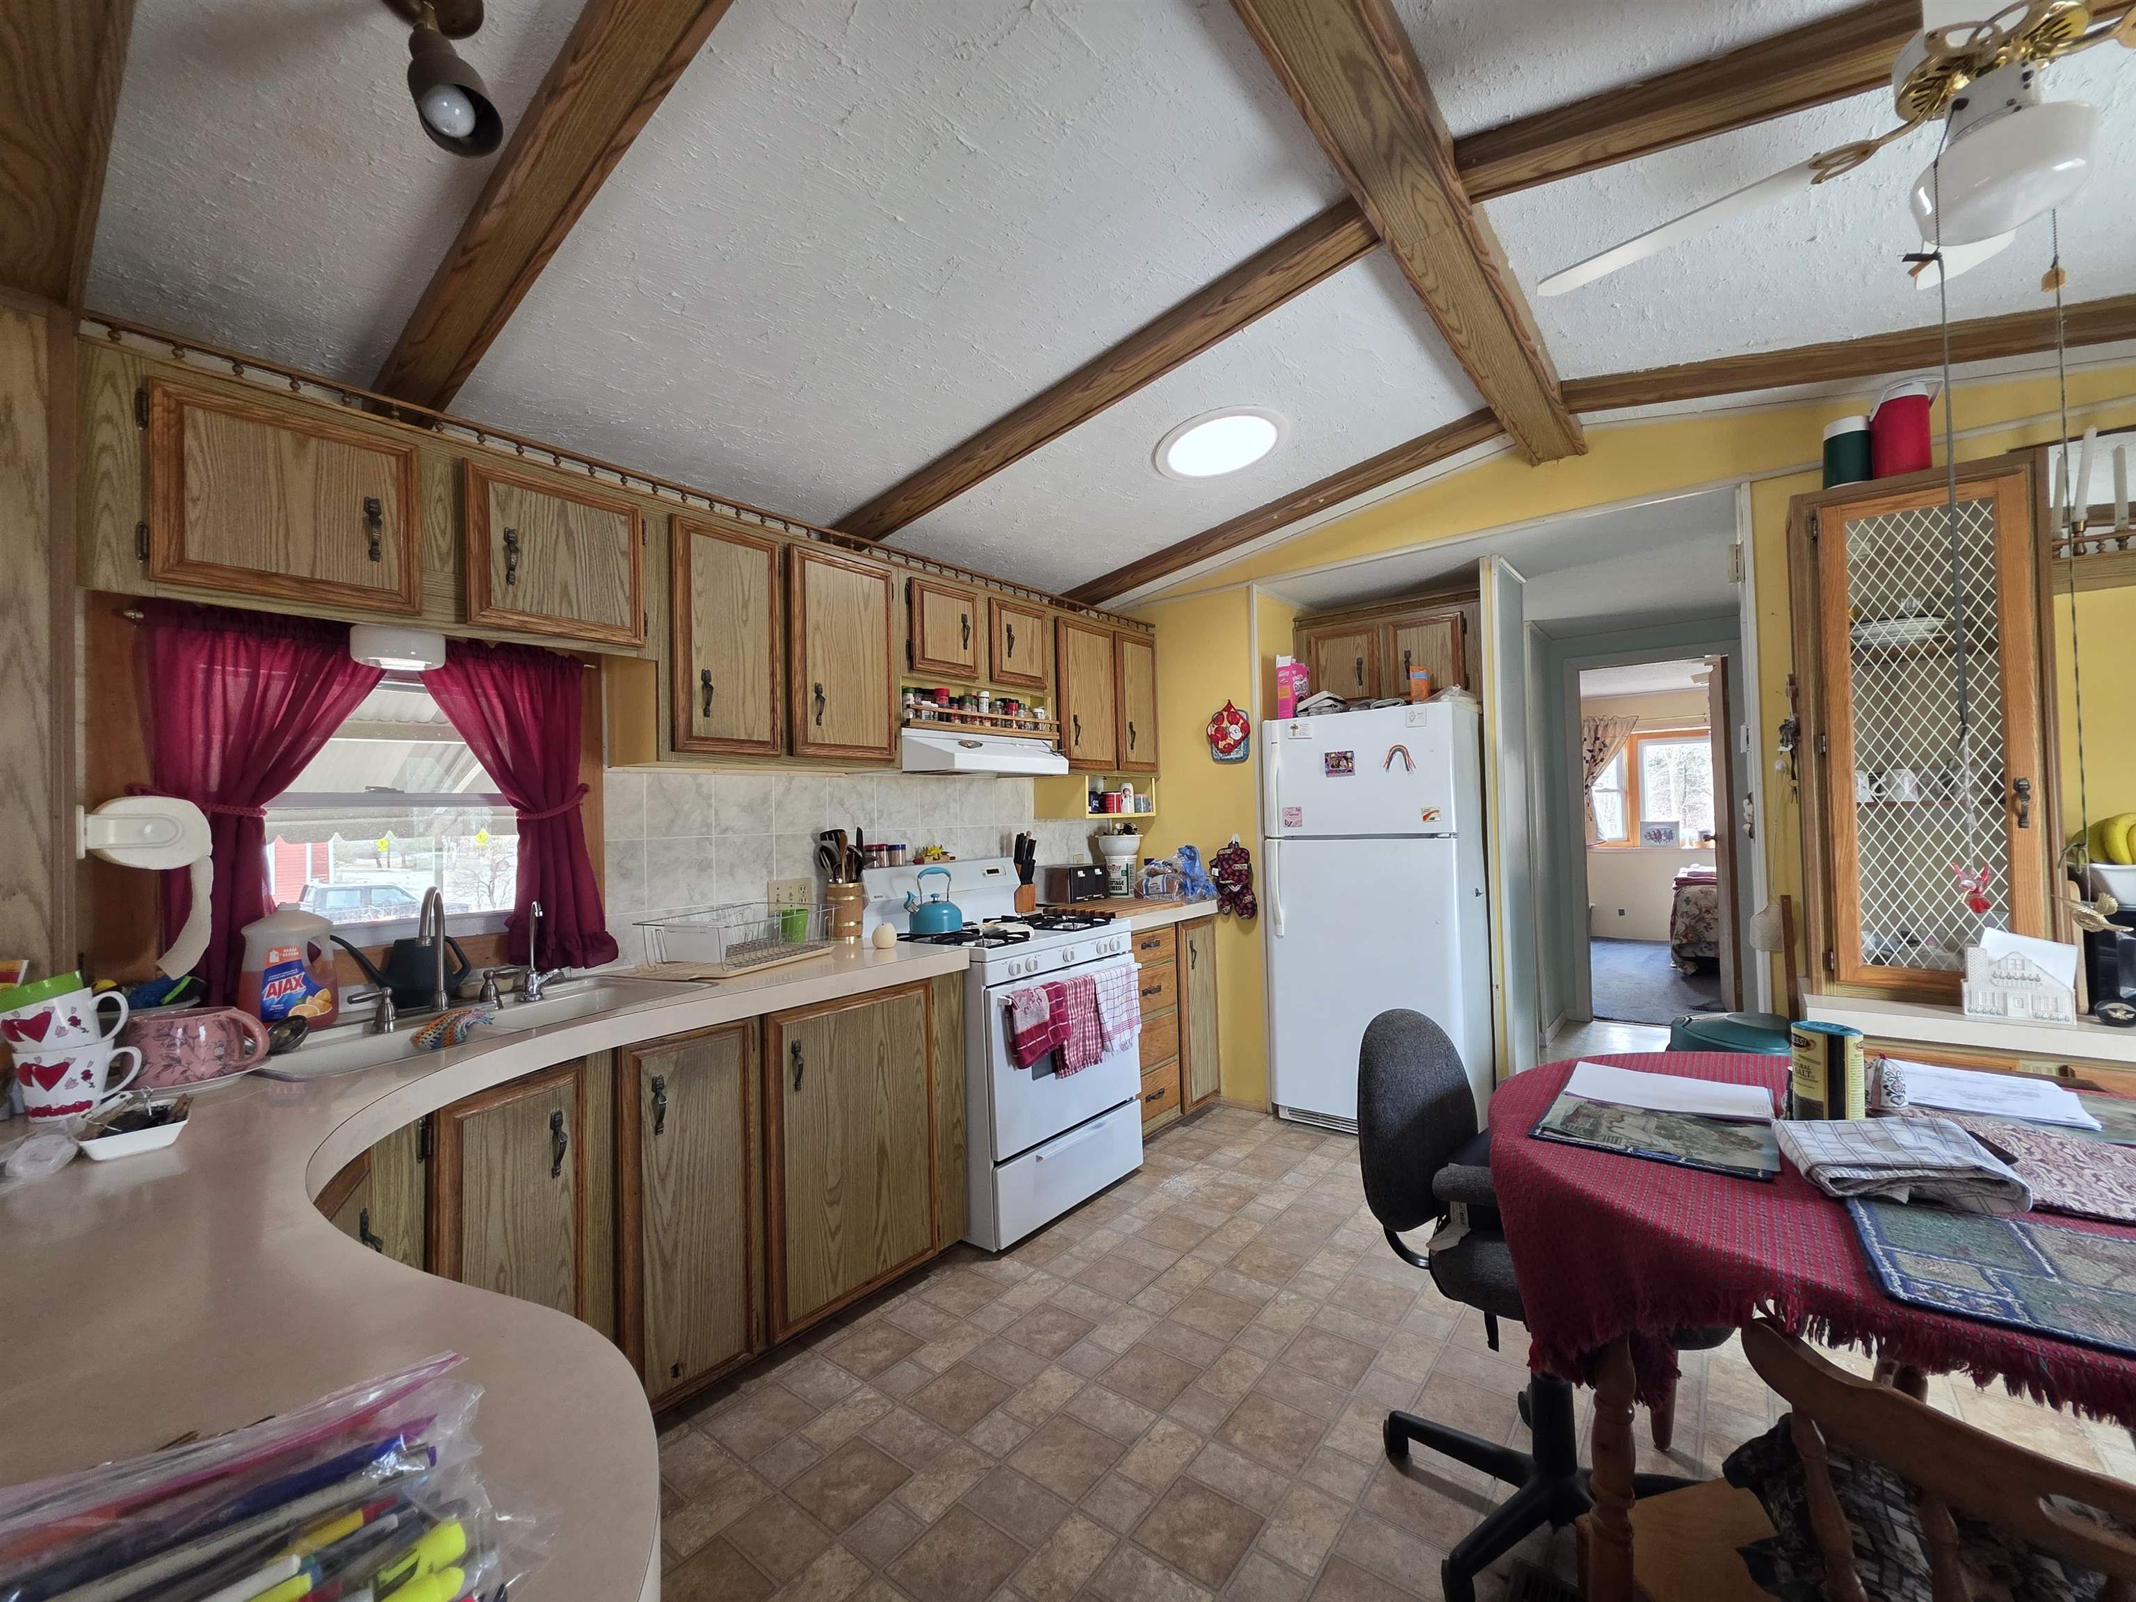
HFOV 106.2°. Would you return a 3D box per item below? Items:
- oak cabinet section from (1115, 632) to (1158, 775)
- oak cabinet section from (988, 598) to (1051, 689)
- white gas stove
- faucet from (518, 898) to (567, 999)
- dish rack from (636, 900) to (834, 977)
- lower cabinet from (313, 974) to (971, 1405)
[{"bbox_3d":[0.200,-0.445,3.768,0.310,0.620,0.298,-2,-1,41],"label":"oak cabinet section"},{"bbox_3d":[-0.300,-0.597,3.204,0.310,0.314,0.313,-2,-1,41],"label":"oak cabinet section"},{"bbox_3d":[-0.226,0.805,2.910,0.710,1.154,0.753,-2,-1,41],"label":"white gas stove"},{"bbox_3d":[-1.229,0.345,1.890,0.115,0.230,0.085,-2,-1,41],"label":"faucet"},{"bbox_3d":[-0.919,0.391,2.275,0.350,0.145,0.470,-2,-1,19],"label":"dish rack"},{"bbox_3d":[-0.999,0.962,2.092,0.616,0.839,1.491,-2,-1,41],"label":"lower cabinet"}]

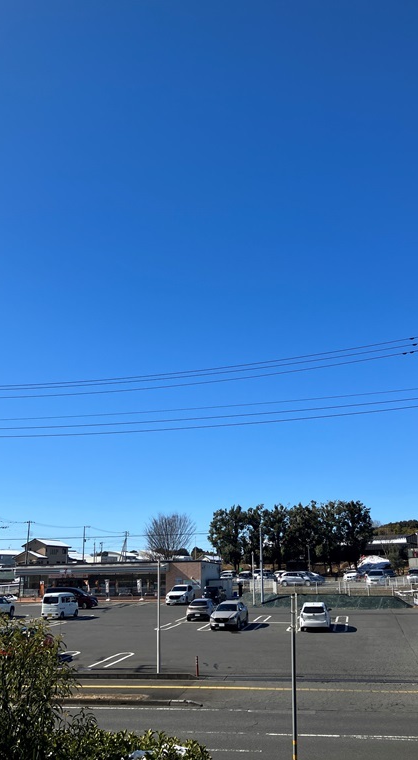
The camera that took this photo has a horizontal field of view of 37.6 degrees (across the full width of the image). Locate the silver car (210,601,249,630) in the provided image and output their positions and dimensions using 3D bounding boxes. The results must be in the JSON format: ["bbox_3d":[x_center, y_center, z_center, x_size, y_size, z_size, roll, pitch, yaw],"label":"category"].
[{"bbox_3d":[1.330,15.027,39.387,1.810,1.550,4.420,-5,-16,13],"label":"silver car"}]

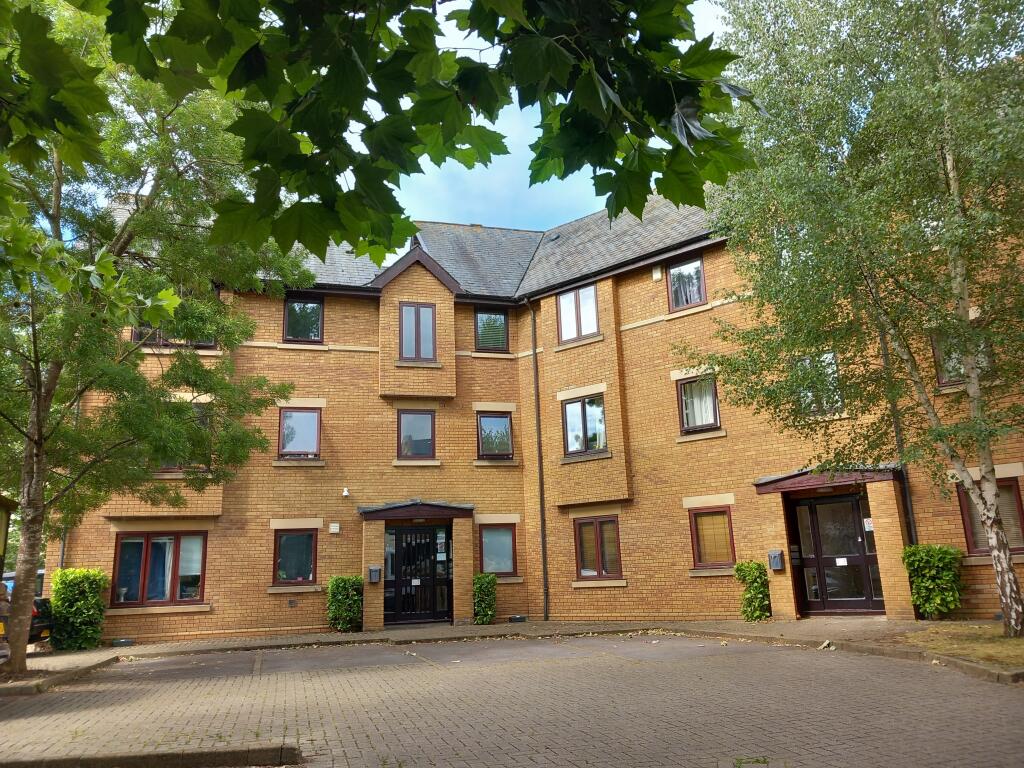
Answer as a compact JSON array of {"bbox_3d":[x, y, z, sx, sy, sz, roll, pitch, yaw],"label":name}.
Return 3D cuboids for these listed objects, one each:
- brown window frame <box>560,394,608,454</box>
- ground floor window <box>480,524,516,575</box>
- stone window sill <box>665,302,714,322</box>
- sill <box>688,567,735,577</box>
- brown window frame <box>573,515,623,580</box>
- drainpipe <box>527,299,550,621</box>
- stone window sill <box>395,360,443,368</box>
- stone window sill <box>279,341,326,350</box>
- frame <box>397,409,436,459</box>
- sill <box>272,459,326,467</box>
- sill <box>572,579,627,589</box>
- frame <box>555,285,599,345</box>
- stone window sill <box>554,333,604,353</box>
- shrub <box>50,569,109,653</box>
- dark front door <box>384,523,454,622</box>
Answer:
[{"bbox_3d":[1.640,0.938,17.908,1.131,1.327,0.120,-13,-18,36],"label":"brown window frame"},{"bbox_3d":[-0.314,3.835,18.408,0.859,1.179,0.120,2,-15,-14],"label":"ground floor window"},{"bbox_3d":[3.794,-1.504,17.014,1.125,0.135,0.180,-13,-17,39],"label":"stone window sill"},{"bbox_3d":[3.976,3.655,15.481,1.090,0.136,0.160,-13,-18,38],"label":"sill"},{"bbox_3d":[1.886,3.555,17.326,1.180,1.325,0.110,-13,-18,38],"label":"brown window frame"},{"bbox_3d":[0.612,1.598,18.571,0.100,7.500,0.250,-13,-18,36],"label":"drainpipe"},{"bbox_3d":[-2.199,-0.441,18.868,1.100,0.137,0.180,2,-14,-17],"label":"stone window sill"},{"bbox_3d":[-4.812,-0.833,18.409,1.130,0.135,0.180,2,-14,-17],"label":"stone window sill"},{"bbox_3d":[-2.218,1.186,18.618,0.881,1.194,0.120,2,-15,-14],"label":"frame"},{"bbox_3d":[-4.725,1.782,17.748,1.118,0.118,0.150,2,-15,-14],"label":"sill"},{"bbox_3d":[1.907,4.283,17.112,1.380,0.136,0.160,-13,-18,38],"label":"sill"},{"bbox_3d":[1.542,-1.649,18.729,1.185,1.295,0.110,-13,-17,39],"label":"frame"},{"bbox_3d":[1.575,-0.908,18.272,1.353,0.132,0.160,-13,-18,38],"label":"stone window sill"},{"bbox_3d":[-8.505,4.412,15.633,0.880,1.550,0.600,2,-15,-14],"label":"shrub"},{"bbox_3d":[-2.140,4.250,17.823,1.500,2.090,0.120,2,-15,-14],"label":"dark front door"}]

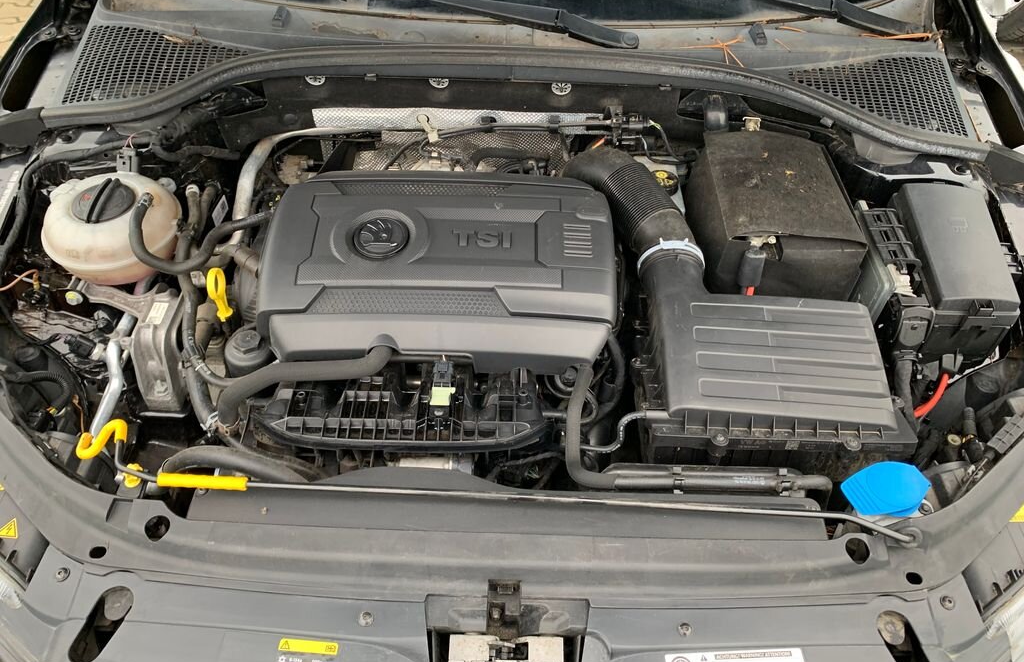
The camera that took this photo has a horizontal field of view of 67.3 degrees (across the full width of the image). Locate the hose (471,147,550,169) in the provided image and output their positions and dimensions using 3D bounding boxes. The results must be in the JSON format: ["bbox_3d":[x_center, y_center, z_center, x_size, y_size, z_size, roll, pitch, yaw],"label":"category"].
[{"bbox_3d":[-0.004,-0.287,1.270,0.128,0.030,0.030,2,49,0],"label":"hose"}]

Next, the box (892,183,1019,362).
[{"bbox_3d":[0.605,-0.088,1.088,0.130,0.130,0.220,2,49,0],"label":"box"}]

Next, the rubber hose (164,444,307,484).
[{"bbox_3d":[-0.364,0.172,0.996,0.180,0.050,0.060,2,49,0],"label":"rubber hose"}]

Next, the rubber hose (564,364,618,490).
[{"bbox_3d":[0.100,0.116,0.965,0.065,0.075,0.140,2,49,0],"label":"rubber hose"}]

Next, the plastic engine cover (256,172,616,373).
[{"bbox_3d":[-0.091,-0.096,1.078,0.455,0.105,0.290,2,50,0],"label":"plastic engine cover"}]

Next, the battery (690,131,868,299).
[{"bbox_3d":[0.386,-0.141,1.189,0.186,0.195,0.250,2,46,0],"label":"battery"}]

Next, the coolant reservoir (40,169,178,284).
[{"bbox_3d":[-0.544,-0.149,1.055,0.185,0.145,0.180,2,46,0],"label":"coolant reservoir"}]

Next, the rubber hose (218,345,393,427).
[{"bbox_3d":[-0.272,0.068,1.000,0.225,0.090,0.085,2,49,0],"label":"rubber hose"}]

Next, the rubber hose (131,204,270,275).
[{"bbox_3d":[-0.416,-0.142,1.036,0.172,0.088,0.105,2,46,0],"label":"rubber hose"}]

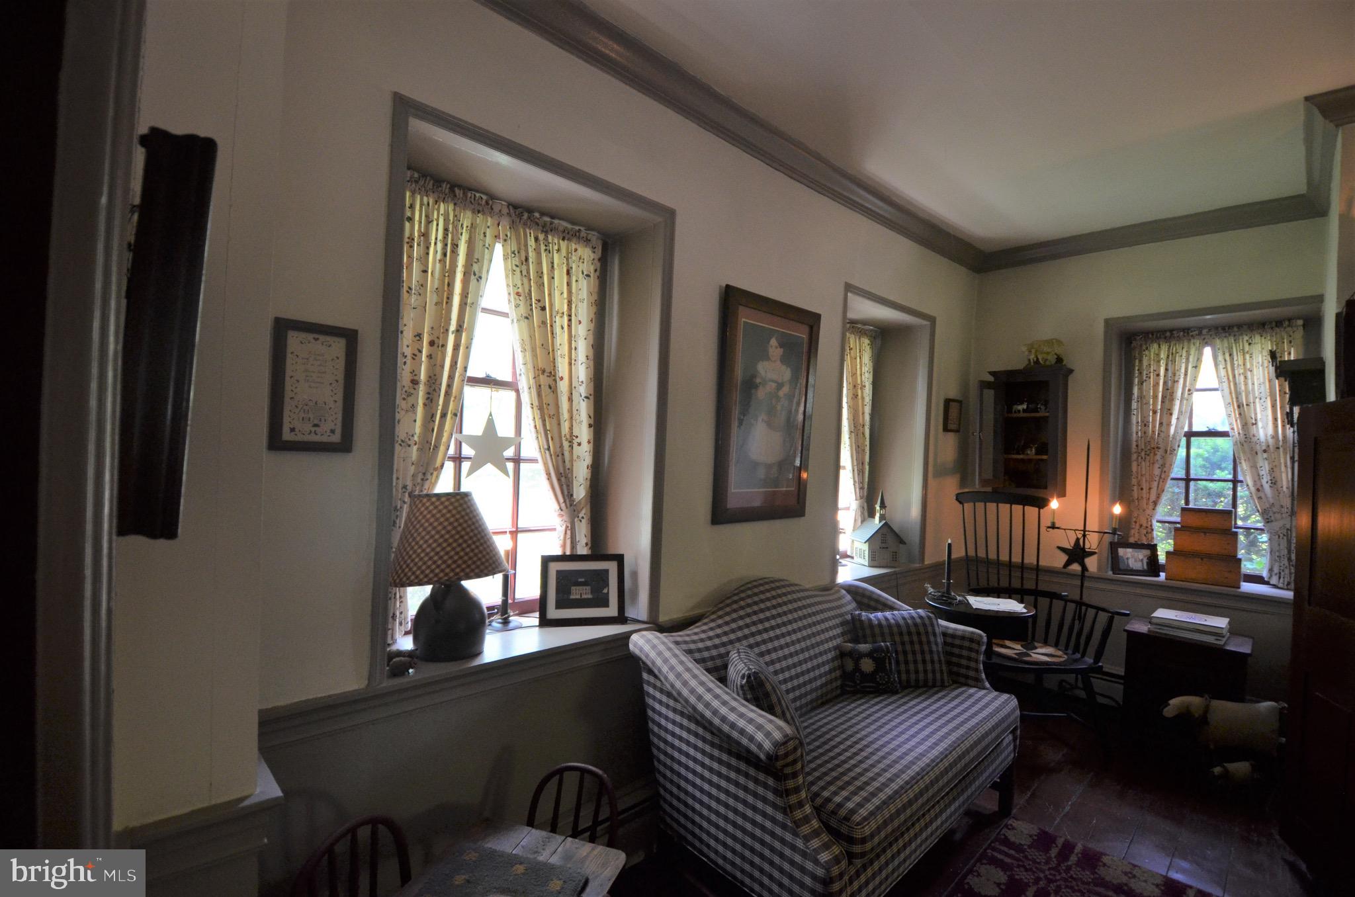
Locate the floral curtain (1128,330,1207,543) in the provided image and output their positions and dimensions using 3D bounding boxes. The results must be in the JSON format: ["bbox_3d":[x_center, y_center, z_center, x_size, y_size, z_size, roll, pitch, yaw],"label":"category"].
[{"bbox_3d":[2.875,0.023,3.335,0.340,1.406,0.081,2,-1,41],"label":"floral curtain"}]

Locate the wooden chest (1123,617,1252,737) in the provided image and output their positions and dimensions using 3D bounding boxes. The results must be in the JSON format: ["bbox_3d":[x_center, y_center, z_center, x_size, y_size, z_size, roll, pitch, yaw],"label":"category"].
[{"bbox_3d":[2.530,1.216,2.802,0.450,0.594,0.331,2,-1,39],"label":"wooden chest"}]

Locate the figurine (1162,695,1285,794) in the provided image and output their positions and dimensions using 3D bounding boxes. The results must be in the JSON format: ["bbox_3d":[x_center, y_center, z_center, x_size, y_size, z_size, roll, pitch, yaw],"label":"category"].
[{"bbox_3d":[2.424,1.301,2.496,0.481,0.411,0.169,2,0,0],"label":"figurine"}]

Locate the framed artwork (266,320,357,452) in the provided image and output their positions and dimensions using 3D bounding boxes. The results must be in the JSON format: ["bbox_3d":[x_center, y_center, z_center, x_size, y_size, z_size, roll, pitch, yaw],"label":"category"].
[{"bbox_3d":[-0.873,-0.148,1.360,0.169,0.307,0.022,2,-1,-40],"label":"framed artwork"}]

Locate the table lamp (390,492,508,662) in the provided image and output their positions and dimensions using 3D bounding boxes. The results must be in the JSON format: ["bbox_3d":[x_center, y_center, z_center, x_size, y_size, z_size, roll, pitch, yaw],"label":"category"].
[{"bbox_3d":[-0.691,0.376,1.729,0.347,0.471,0.347,2,-1,-40],"label":"table lamp"}]

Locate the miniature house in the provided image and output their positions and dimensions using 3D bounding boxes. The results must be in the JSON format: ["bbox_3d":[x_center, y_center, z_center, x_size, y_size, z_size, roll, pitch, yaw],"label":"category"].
[{"bbox_3d":[1.184,0.476,3.316,0.231,0.411,0.156,2,0,-12],"label":"miniature house"}]

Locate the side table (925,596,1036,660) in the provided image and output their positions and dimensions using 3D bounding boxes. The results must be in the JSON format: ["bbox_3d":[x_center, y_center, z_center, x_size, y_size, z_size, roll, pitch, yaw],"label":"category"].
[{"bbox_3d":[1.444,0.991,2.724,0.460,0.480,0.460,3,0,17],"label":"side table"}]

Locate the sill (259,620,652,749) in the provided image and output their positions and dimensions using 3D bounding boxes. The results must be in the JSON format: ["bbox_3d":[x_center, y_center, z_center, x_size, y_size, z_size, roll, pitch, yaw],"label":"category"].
[{"bbox_3d":[-0.622,0.667,1.808,1.188,0.100,0.362,2,-1,-40],"label":"sill"}]

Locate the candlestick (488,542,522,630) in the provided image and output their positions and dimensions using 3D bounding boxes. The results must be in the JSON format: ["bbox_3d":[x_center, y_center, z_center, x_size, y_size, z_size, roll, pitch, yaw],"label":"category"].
[{"bbox_3d":[-0.597,0.467,1.974,0.116,0.300,0.116,2,-1,-40],"label":"candlestick"}]

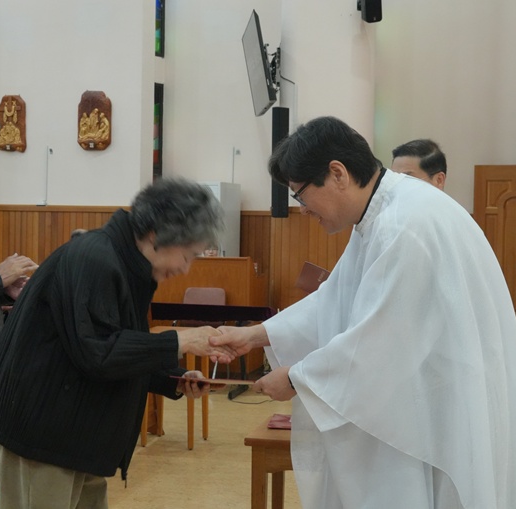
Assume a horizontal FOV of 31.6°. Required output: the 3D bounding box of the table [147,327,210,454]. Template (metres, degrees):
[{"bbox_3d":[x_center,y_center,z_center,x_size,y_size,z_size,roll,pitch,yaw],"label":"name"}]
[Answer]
[{"bbox_3d":[-0.508,0.820,5.650,0.380,0.700,0.380,1,2,14],"label":"table"}]

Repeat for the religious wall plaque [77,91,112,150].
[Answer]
[{"bbox_3d":[-1.697,-1.392,9.500,0.360,0.620,0.080,2,2,16],"label":"religious wall plaque"}]

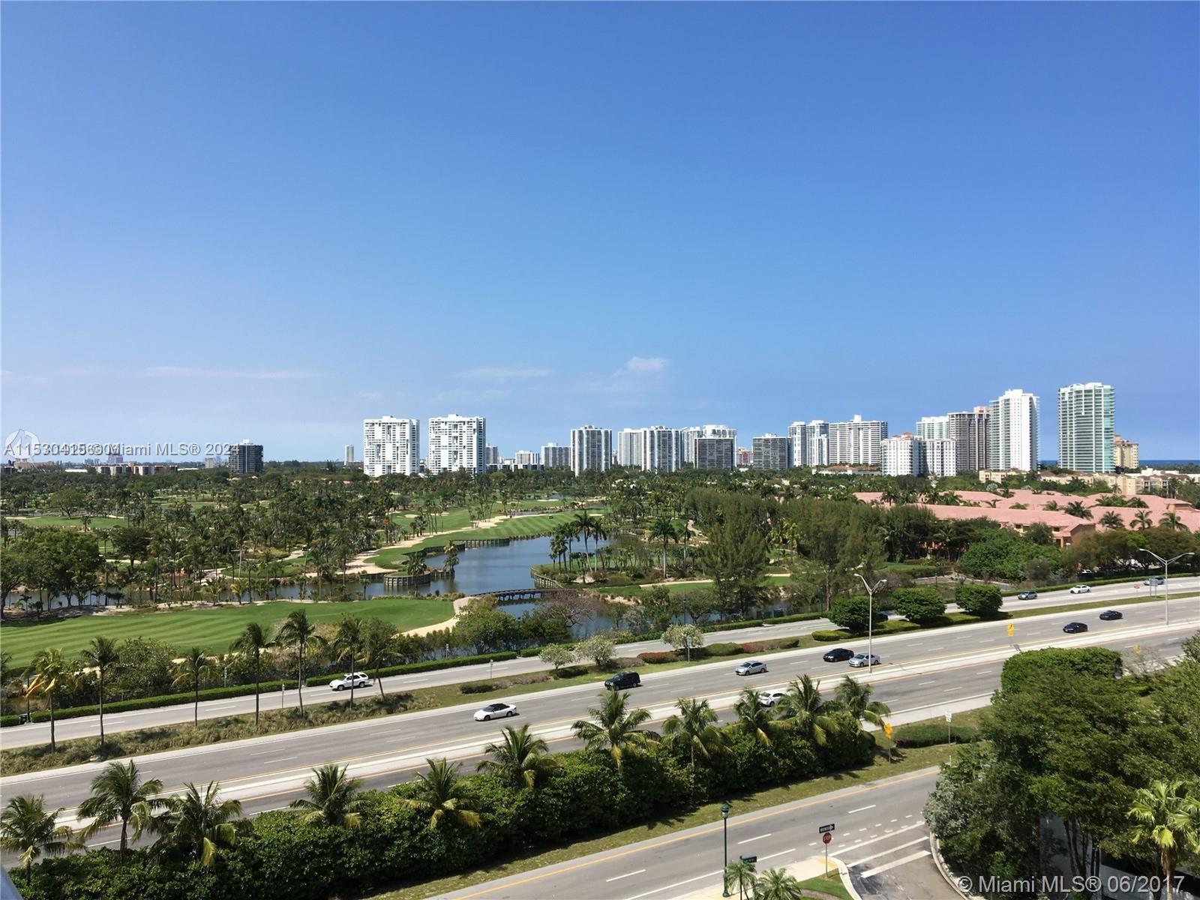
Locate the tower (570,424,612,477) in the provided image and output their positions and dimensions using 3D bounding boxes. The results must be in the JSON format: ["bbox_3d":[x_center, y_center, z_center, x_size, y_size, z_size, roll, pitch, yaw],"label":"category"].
[{"bbox_3d":[-12.448,3.039,1405.000,53.000,74.211,23.000,0,0,-23],"label":"tower"}]

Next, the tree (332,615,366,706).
[{"bbox_3d":[-29.443,24.698,117.988,4.100,10.800,4.100,0,-1,0],"label":"tree"}]

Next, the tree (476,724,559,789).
[{"bbox_3d":[-6.466,25.875,79.700,6.400,8.269,6.200,0,0,0],"label":"tree"}]

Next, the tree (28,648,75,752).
[{"bbox_3d":[-53.530,24.470,98.020,4.400,9.820,4.400,0,0,0],"label":"tree"}]

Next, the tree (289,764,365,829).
[{"bbox_3d":[-18.763,25.716,69.584,5.100,7.870,5.100,0,-1,0],"label":"tree"}]

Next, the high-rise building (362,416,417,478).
[{"bbox_3d":[-247.480,-0.220,1190.040,53.000,76.500,36.000,0,0,6],"label":"high-rise building"}]

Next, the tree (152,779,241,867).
[{"bbox_3d":[-26.436,25.831,66.000,5.900,8.147,5.800,0,0,-22],"label":"tree"}]

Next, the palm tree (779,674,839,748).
[{"bbox_3d":[19.877,25.775,96.475,5.500,8.070,5.500,0,-1,0],"label":"palm tree"}]

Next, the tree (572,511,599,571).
[{"bbox_3d":[-3.543,23.720,262.000,6.600,16.166,6.400,0,0,0],"label":"tree"}]

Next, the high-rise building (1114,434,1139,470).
[{"bbox_3d":[547.750,10.290,1064.950,40.000,53.500,25.000,0,0,10],"label":"high-rise building"}]

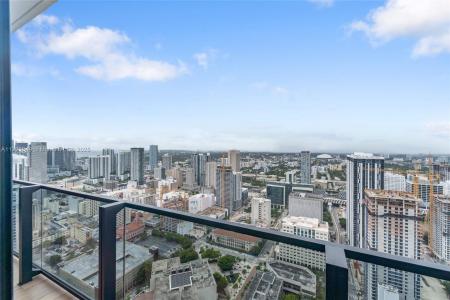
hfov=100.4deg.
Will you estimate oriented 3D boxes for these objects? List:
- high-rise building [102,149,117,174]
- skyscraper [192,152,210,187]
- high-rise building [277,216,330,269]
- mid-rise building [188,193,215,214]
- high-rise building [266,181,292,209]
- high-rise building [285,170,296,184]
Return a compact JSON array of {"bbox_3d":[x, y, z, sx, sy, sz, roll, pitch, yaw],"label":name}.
[{"bbox_3d":[-724.230,68.004,1185.000,48.000,154.000,54.000,1,0,24],"label":"high-rise building"},{"bbox_3d":[-101.320,83.003,800.000,50.000,136.000,48.000,1,0,24],"label":"skyscraper"},{"bbox_3d":[106.770,127.074,261.000,62.000,54.000,27.000,1,0,24],"label":"high-rise building"},{"bbox_3d":[-58.650,132.750,452.220,30.000,42.000,48.000,0,0,28],"label":"mid-rise building"},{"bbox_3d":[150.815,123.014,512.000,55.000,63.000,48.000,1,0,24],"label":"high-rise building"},{"bbox_3d":[238.390,116.002,676.000,38.000,78.000,38.000,1,0,24],"label":"high-rise building"}]

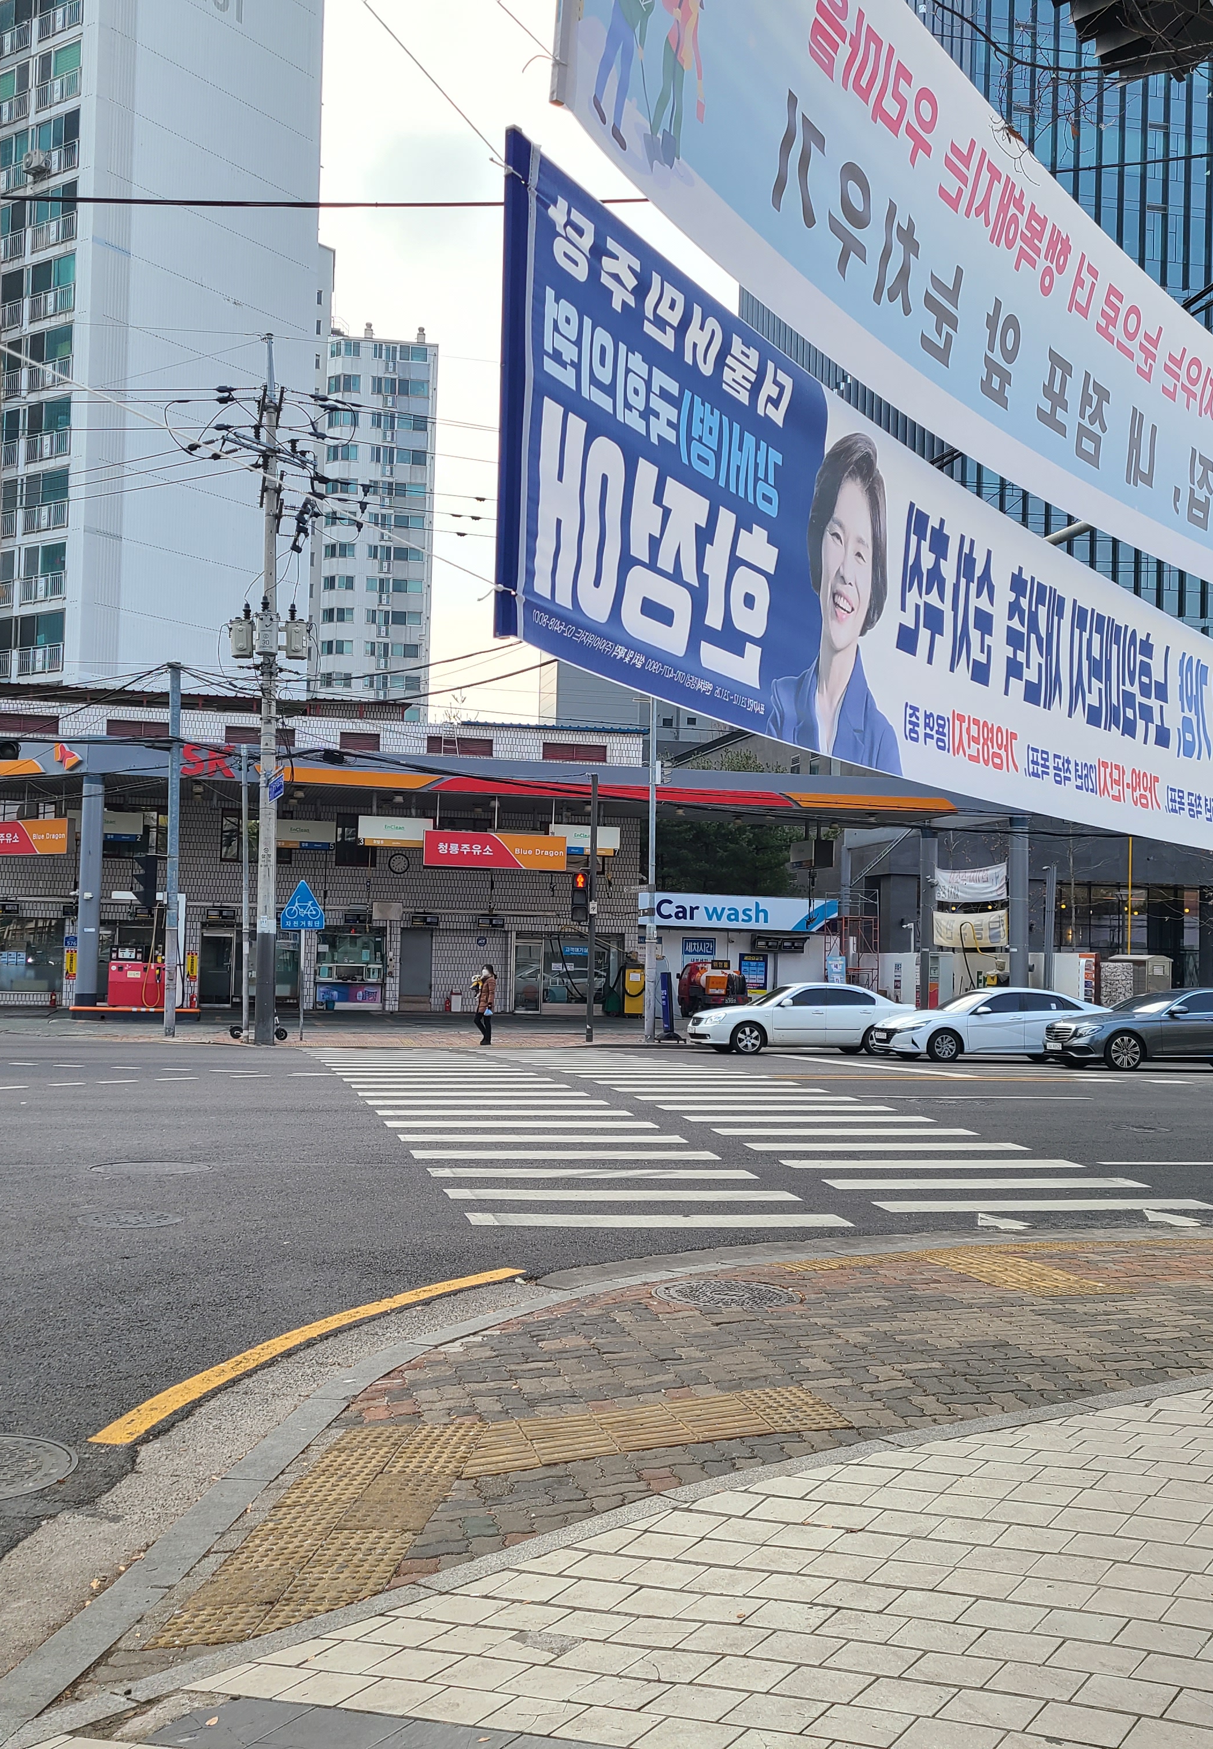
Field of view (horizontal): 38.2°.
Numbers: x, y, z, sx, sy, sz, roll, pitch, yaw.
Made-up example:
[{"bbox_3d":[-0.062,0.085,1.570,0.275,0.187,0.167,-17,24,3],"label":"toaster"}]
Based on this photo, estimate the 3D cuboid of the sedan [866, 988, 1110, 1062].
[{"bbox_3d":[7.843,3.000,35.368,4.650,1.420,1.820,1,-3,-12],"label":"sedan"}]

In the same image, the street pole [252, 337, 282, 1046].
[{"bbox_3d":[-7.194,-4.013,37.412,0.420,15.245,0.420,1,-3,0],"label":"street pole"}]

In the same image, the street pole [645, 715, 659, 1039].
[{"bbox_3d":[1.037,-0.042,37.729,0.200,7.286,0.200,2,-2,-13],"label":"street pole"}]

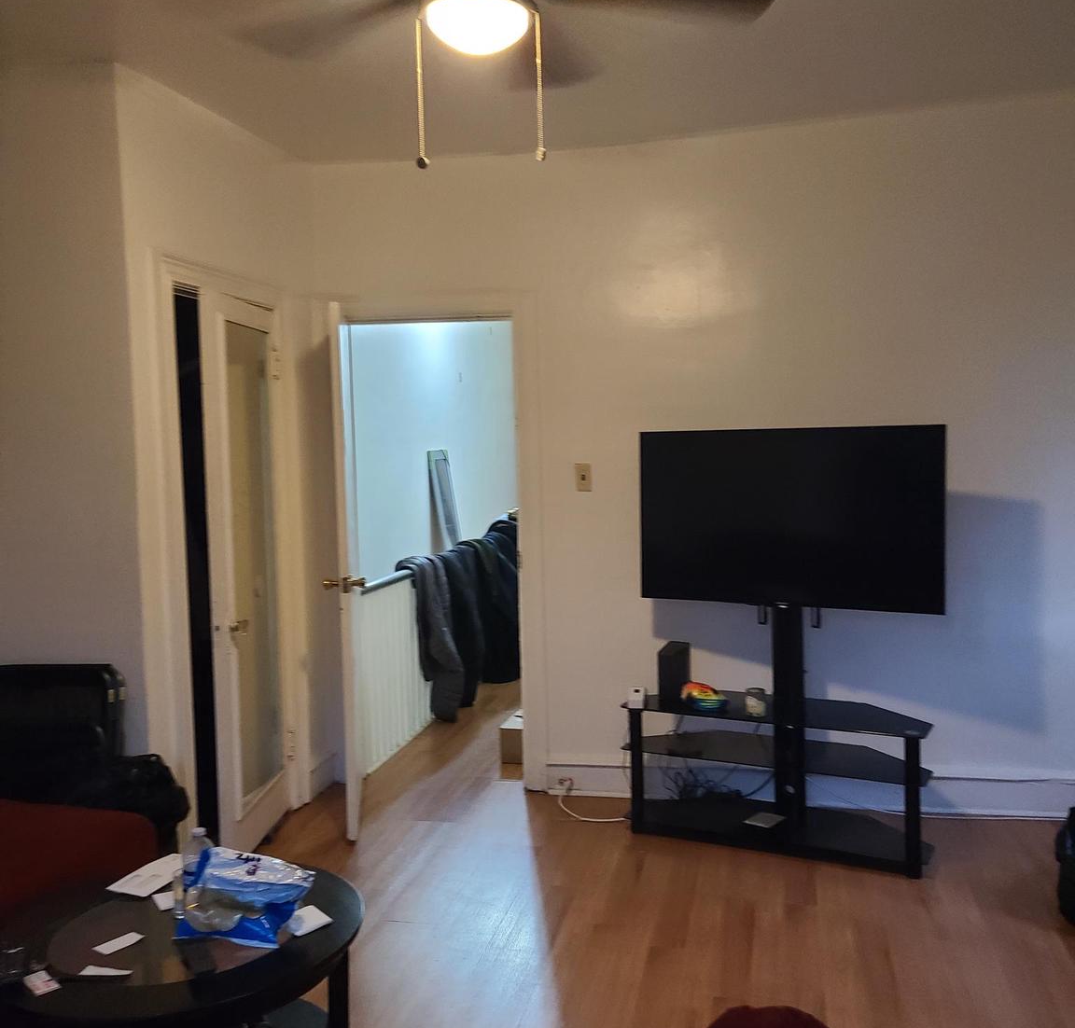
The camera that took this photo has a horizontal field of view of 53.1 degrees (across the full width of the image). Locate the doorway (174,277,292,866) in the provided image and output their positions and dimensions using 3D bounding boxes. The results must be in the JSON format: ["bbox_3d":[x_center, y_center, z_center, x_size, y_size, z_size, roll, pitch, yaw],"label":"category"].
[{"bbox_3d":[-1.113,0.241,3.920,0.120,2.010,0.720,0,4,12],"label":"doorway"}]

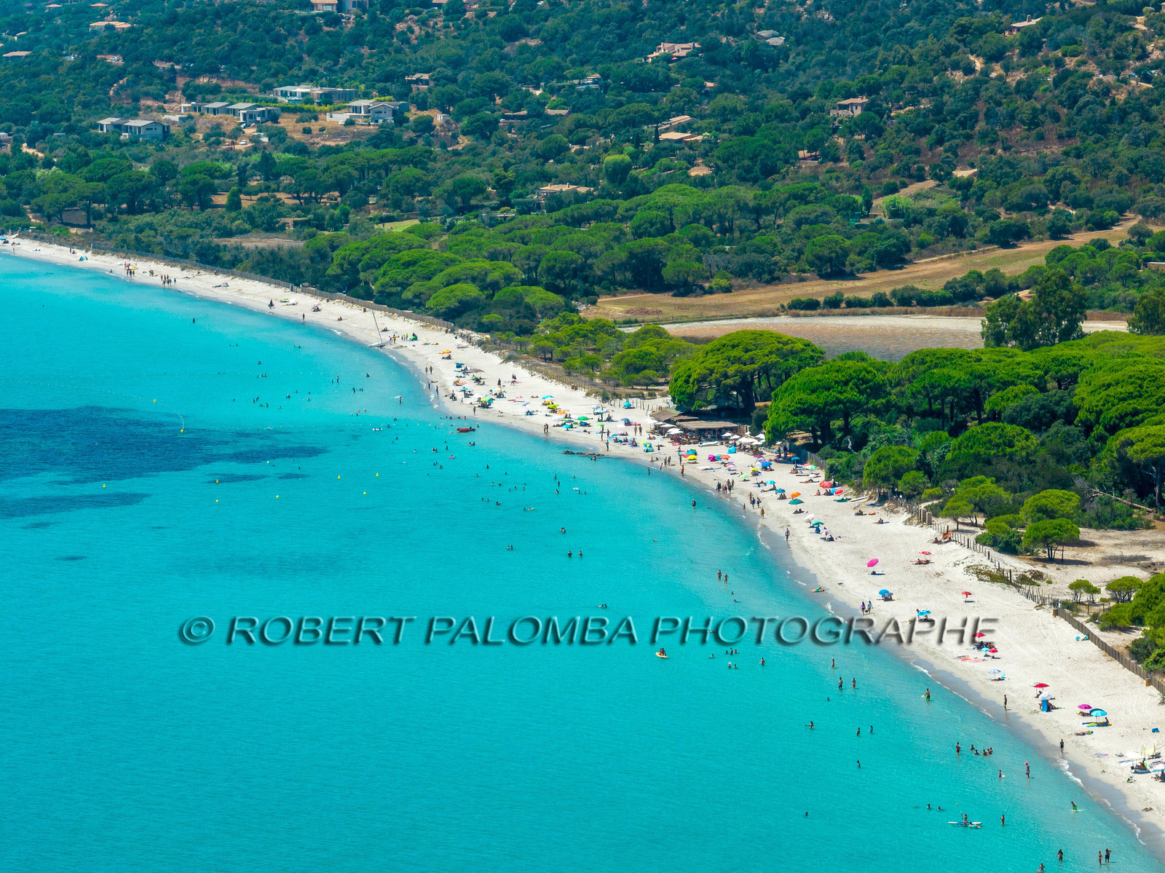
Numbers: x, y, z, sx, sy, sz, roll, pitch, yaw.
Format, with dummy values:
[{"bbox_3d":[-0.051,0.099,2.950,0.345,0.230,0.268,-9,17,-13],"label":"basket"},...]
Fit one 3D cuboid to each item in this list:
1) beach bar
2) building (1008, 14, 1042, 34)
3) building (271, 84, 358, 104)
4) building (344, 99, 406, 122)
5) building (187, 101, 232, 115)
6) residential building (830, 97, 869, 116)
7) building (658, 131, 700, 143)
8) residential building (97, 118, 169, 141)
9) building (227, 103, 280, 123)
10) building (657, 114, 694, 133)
[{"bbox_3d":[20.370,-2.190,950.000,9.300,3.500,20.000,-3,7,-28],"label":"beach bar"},{"bbox_3d":[167.400,-156.080,2050.000,9.500,6.500,8.500,6,8,45],"label":"building"},{"bbox_3d":[-90.710,-115.810,1830.000,23.000,5.300,17.000,4,7,38],"label":"building"},{"bbox_3d":[-66.910,-105.310,1750.000,12.000,6.300,17.000,-4,7,-35],"label":"building"},{"bbox_3d":[-121.640,-107.240,1770.000,8.000,4.000,12.500,-5,8,-43],"label":"building"},{"bbox_3d":[89.760,-110.880,1820.000,10.500,6.000,8.000,3,6,25],"label":"residential building"},{"bbox_3d":[30.240,-93.450,1690.000,9.000,4.000,9.500,-5,8,-42],"label":"building"},{"bbox_3d":[-139.480,-95.170,1680.000,11.500,5.800,22.000,-4,7,-37],"label":"residential building"},{"bbox_3d":[-104.930,-103.370,1730.000,13.000,5.300,11.000,-5,8,-43],"label":"building"},{"bbox_3d":[29.620,-99.440,1720.000,8.000,4.900,9.000,-4,7,-38],"label":"building"}]

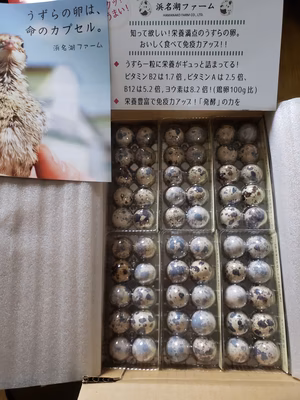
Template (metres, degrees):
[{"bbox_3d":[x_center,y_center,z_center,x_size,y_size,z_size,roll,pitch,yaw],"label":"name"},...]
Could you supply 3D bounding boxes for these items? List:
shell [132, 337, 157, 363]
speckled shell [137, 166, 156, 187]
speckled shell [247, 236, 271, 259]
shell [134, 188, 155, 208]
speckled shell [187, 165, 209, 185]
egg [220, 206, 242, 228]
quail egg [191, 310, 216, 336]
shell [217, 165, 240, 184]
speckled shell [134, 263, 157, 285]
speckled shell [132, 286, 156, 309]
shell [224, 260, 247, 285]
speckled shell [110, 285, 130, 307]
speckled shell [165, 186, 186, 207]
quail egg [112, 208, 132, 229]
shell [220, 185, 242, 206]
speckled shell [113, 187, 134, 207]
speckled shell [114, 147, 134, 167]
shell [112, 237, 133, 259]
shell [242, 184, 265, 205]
[{"bbox_3d":[-0.006,0.170,0.342,0.026,0.032,0.026,-1,75,4],"label":"shell"},{"bbox_3d":[-0.006,-0.031,0.394,0.026,0.032,0.026,-1,74,5],"label":"speckled shell"},{"bbox_3d":[0.127,0.055,0.351,0.026,0.033,0.026,-1,75,3],"label":"speckled shell"},{"bbox_3d":[-0.007,-0.004,0.386,0.025,0.032,0.025,-1,74,5],"label":"shell"},{"bbox_3d":[0.062,-0.031,0.389,0.025,0.032,0.025,-1,75,4],"label":"speckled shell"},{"bbox_3d":[0.100,0.021,0.372,0.026,0.033,0.026,-1,75,4],"label":"egg"},{"bbox_3d":[0.061,0.139,0.340,0.027,0.032,0.027,-1,74,5],"label":"quail egg"},{"bbox_3d":[0.101,-0.034,0.387,0.026,0.032,0.026,-1,75,4],"label":"shell"},{"bbox_3d":[-0.006,0.085,0.351,0.025,0.032,0.025,-1,75,3],"label":"speckled shell"},{"bbox_3d":[-0.007,0.115,0.354,0.026,0.033,0.026,-1,75,4],"label":"speckled shell"},{"bbox_3d":[0.099,0.082,0.346,0.025,0.032,0.025,-1,75,3],"label":"shell"},{"bbox_3d":[-0.035,0.114,0.355,0.025,0.032,0.025,-1,74,5],"label":"speckled shell"},{"bbox_3d":[0.033,-0.005,0.383,0.025,0.032,0.025,-1,75,4],"label":"speckled shell"},{"bbox_3d":[-0.035,0.023,0.378,0.025,0.032,0.025,-1,75,3],"label":"quail egg"},{"bbox_3d":[0.099,-0.005,0.369,0.025,0.032,0.025,-1,75,3],"label":"shell"},{"bbox_3d":[-0.035,-0.005,0.388,0.025,0.032,0.025,-1,75,4],"label":"speckled shell"},{"bbox_3d":[-0.035,-0.059,0.400,0.026,0.032,0.026,-1,75,3],"label":"speckled shell"},{"bbox_3d":[-0.034,0.059,0.371,0.025,0.032,0.025,-1,74,5],"label":"shell"},{"bbox_3d":[0.129,-0.006,0.377,0.026,0.033,0.026,-1,75,4],"label":"shell"}]

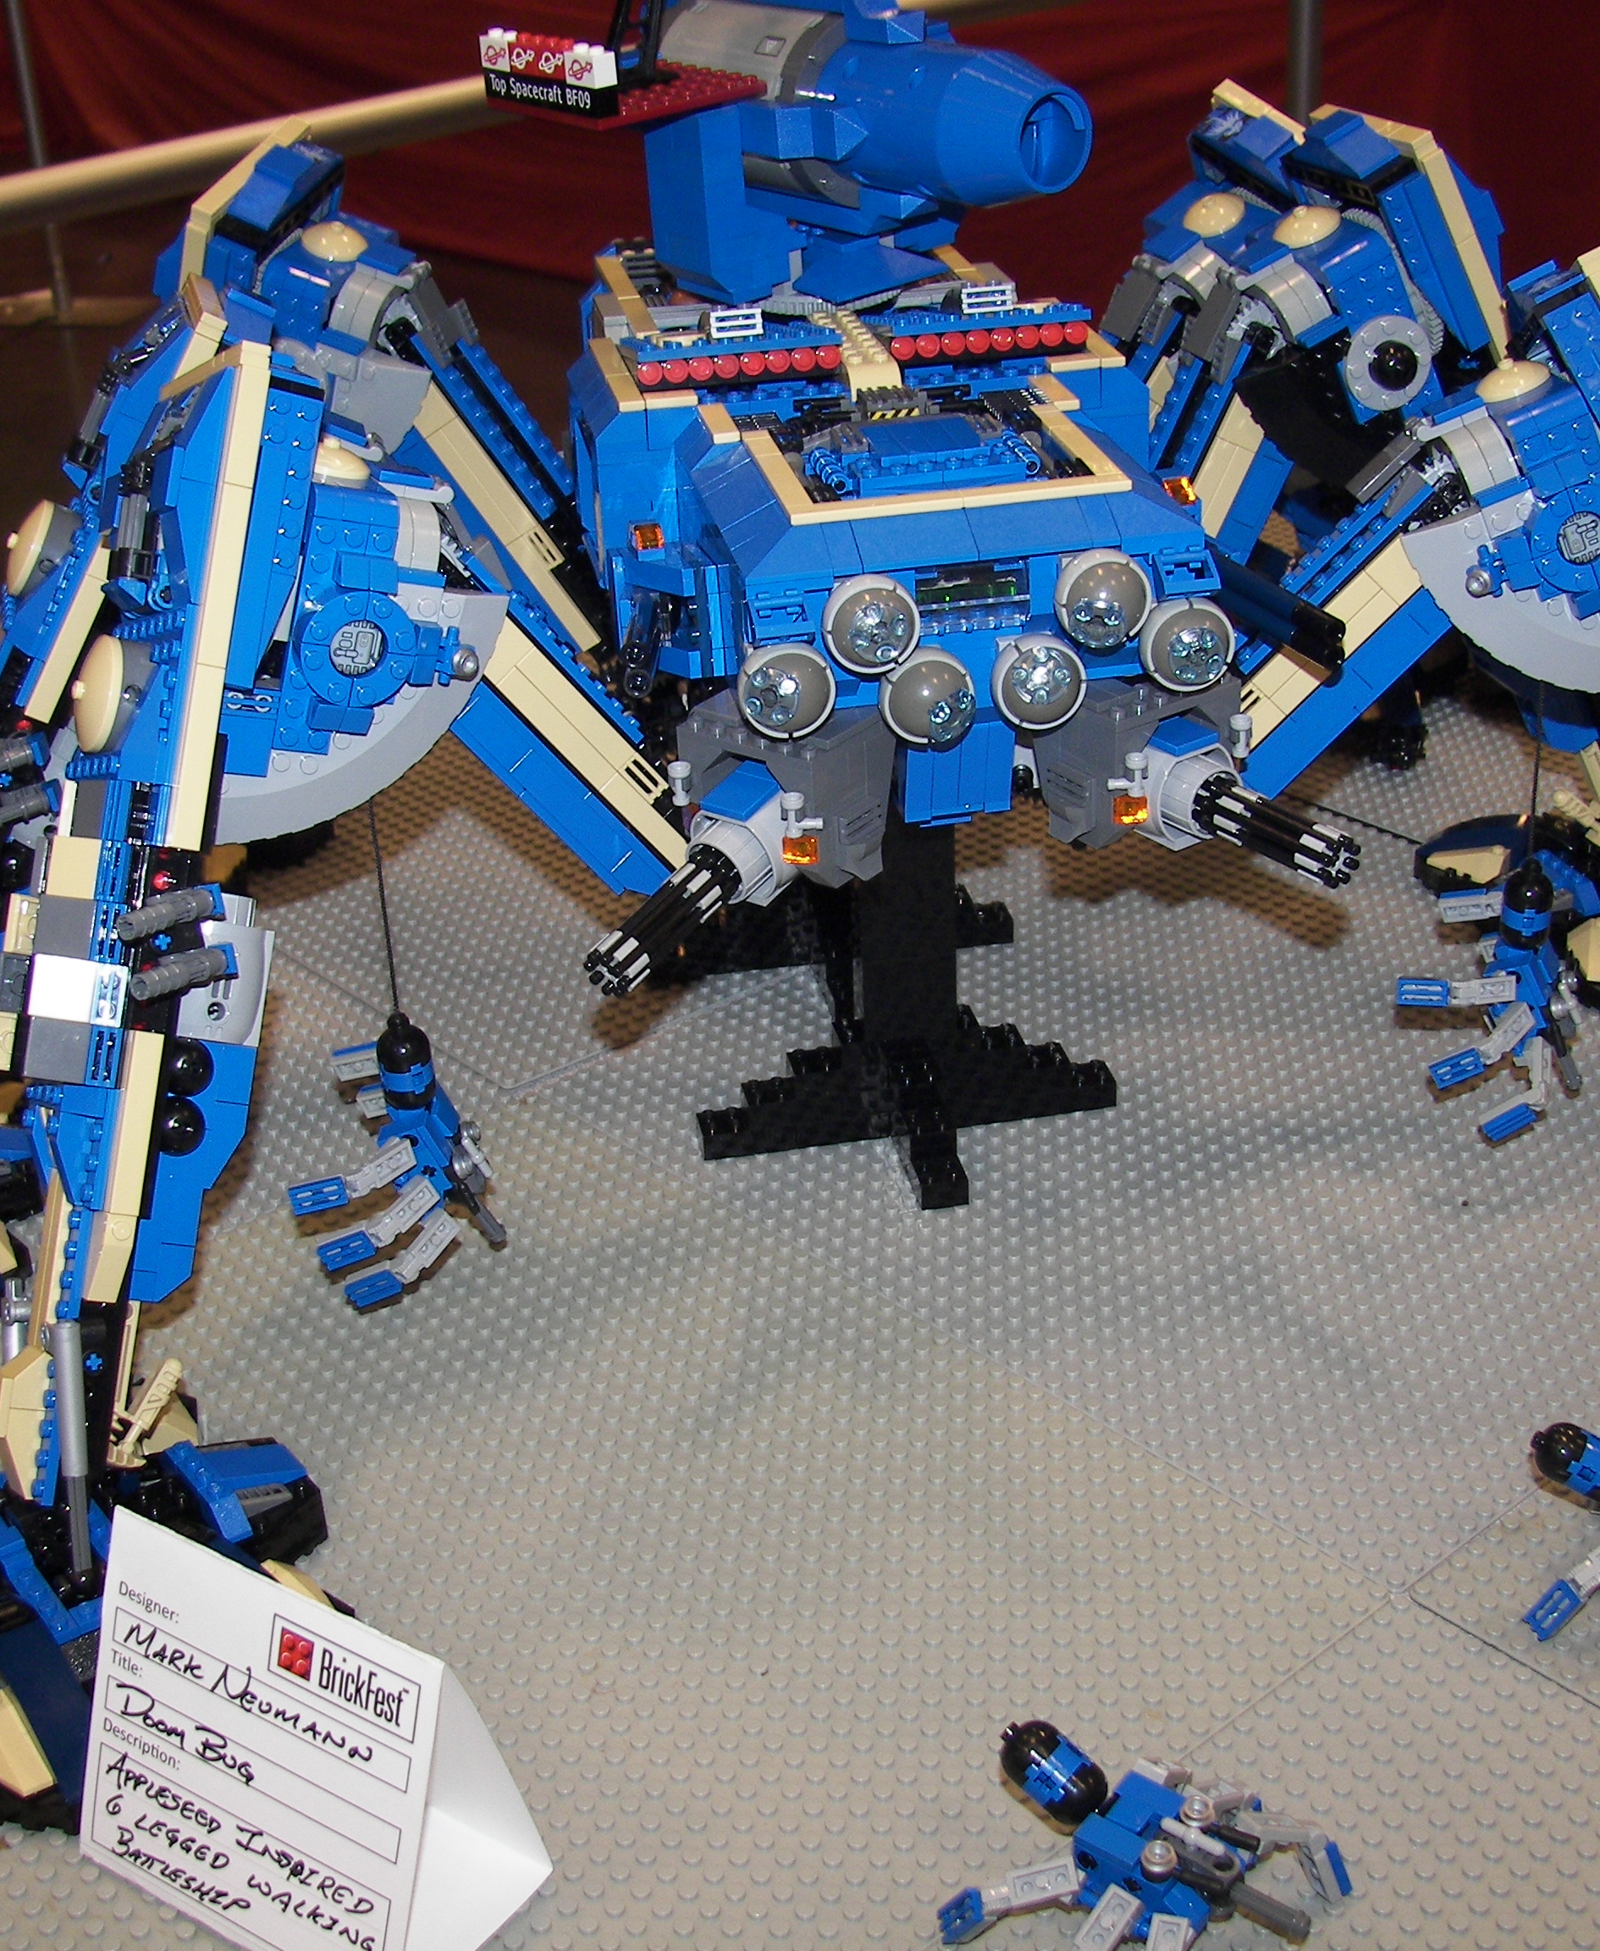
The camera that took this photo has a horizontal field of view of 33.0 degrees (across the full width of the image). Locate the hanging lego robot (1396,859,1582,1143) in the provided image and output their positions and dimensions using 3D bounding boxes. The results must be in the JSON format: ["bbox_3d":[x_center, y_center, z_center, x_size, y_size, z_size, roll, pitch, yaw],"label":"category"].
[{"bbox_3d":[0.226,-0.002,0.883,0.060,0.079,0.074,5,28,14],"label":"hanging lego robot"}]

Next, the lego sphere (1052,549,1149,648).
[{"bbox_3d":[0.085,-0.106,0.763,0.027,0.027,0.026,-2,27,1],"label":"lego sphere"}]

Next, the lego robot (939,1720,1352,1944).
[{"bbox_3d":[0.071,0.203,0.624,0.093,0.033,0.088,19,35,36],"label":"lego robot"}]

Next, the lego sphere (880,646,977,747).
[{"bbox_3d":[0.036,-0.079,0.762,0.027,0.027,0.026,-2,27,1],"label":"lego sphere"}]

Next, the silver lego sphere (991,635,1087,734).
[{"bbox_3d":[0.064,-0.078,0.722,0.025,0.026,0.025,-2,28,1],"label":"silver lego sphere"}]

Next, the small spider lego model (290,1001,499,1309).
[{"bbox_3d":[-0.117,0.047,0.813,0.061,0.080,0.077,-2,27,1],"label":"small spider lego model"}]

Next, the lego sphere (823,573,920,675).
[{"bbox_3d":[0.020,-0.098,0.753,0.027,0.027,0.026,-2,27,1],"label":"lego sphere"}]

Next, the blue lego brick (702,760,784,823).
[{"bbox_3d":[-0.015,-0.051,0.767,0.016,0.004,0.021,18,48,37],"label":"blue lego brick"}]

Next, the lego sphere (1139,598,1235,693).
[{"bbox_3d":[0.111,-0.094,0.773,0.027,0.027,0.026,-6,28,-7],"label":"lego sphere"}]

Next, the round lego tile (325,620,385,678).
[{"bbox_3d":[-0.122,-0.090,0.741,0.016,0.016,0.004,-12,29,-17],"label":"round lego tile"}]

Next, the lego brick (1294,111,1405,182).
[{"bbox_3d":[0.171,-0.263,0.853,0.016,0.013,0.041,-35,32,-1],"label":"lego brick"}]

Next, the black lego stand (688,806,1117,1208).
[{"bbox_3d":[0.023,-0.054,0.966,0.146,0.176,0.238,-7,28,-8],"label":"black lego stand"}]

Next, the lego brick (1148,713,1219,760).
[{"bbox_3d":[0.109,-0.069,0.787,0.016,0.004,0.018,-21,33,-31],"label":"lego brick"}]

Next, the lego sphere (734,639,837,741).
[{"bbox_3d":[-0.004,-0.079,0.756,0.027,0.027,0.026,1,28,8],"label":"lego sphere"}]

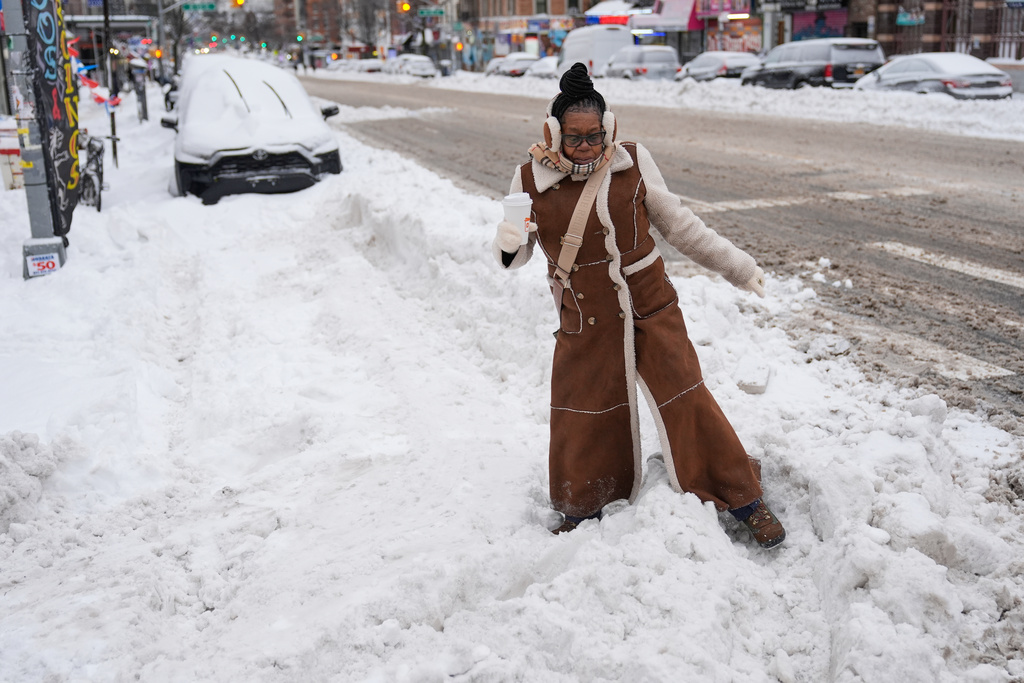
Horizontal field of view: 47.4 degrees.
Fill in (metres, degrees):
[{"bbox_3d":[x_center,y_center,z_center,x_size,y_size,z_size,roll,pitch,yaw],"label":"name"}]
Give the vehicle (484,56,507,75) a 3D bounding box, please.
[{"bbox_3d":[-0.348,-15.986,68.751,1.800,1.520,4.500,-5,14,-15],"label":"vehicle"}]

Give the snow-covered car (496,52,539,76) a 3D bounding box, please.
[{"bbox_3d":[0.520,-16.569,70.186,1.820,1.480,4.700,-5,15,-15],"label":"snow-covered car"}]

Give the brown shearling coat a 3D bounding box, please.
[{"bbox_3d":[0.385,-0.035,3.890,0.860,1.270,0.500,1,15,8],"label":"brown shearling coat"}]

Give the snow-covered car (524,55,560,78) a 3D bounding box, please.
[{"bbox_3d":[2.174,-13.629,59.042,1.800,1.500,4.600,-5,14,-15],"label":"snow-covered car"}]

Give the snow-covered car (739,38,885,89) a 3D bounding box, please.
[{"bbox_3d":[9.778,-8.899,38.138,2.040,1.890,5.550,-5,15,-17],"label":"snow-covered car"}]

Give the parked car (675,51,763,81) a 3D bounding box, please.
[{"bbox_3d":[7.260,-9.282,40.884,1.800,1.560,4.500,-5,14,-15],"label":"parked car"}]

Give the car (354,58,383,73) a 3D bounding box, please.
[{"bbox_3d":[-13.017,-25.949,110.233,1.800,1.500,4.700,-5,14,-15],"label":"car"}]

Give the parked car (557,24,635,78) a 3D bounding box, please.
[{"bbox_3d":[3.633,-12.907,53.387,2.050,2.750,5.850,-5,14,-15],"label":"parked car"}]

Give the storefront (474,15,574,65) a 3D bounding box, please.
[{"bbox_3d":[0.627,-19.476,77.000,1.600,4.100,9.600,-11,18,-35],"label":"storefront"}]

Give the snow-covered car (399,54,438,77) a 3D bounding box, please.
[{"bbox_3d":[-7.297,-21.289,90.251,1.920,1.800,4.800,-5,14,-15],"label":"snow-covered car"}]

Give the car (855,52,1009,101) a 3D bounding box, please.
[{"bbox_3d":[11.268,-7.018,31.485,1.820,1.470,4.750,-5,15,-15],"label":"car"}]

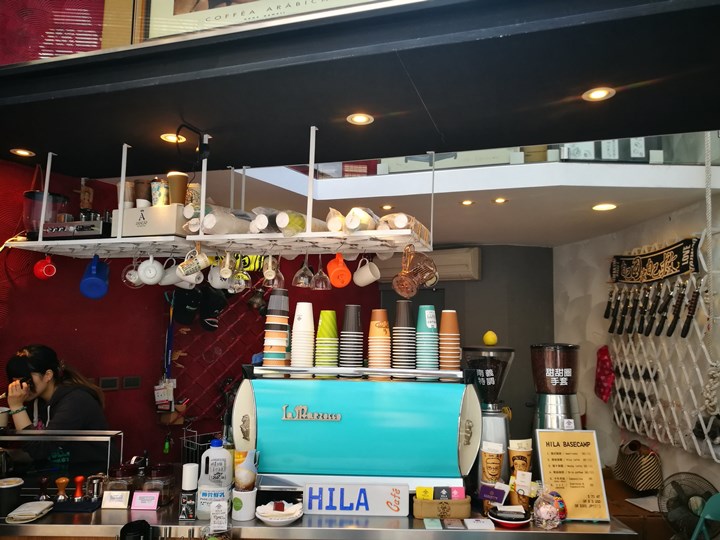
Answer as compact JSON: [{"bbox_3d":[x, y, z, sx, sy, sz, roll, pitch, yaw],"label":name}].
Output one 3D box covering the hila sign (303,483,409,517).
[{"bbox_3d":[-0.013,0.823,2.018,0.372,0.105,0.020,2,-19,-2],"label":"hila sign"}]

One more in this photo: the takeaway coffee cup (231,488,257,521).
[{"bbox_3d":[-0.395,0.813,1.945,0.086,0.088,0.086,2,-7,-2],"label":"takeaway coffee cup"}]

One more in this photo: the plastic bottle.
[{"bbox_3d":[-0.499,0.730,1.978,0.112,0.258,0.105,2,-7,-9],"label":"plastic bottle"}]

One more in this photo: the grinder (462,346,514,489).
[{"bbox_3d":[0.509,0.616,2.275,0.210,0.598,0.360,1,-7,0],"label":"grinder"}]

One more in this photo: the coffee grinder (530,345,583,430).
[{"bbox_3d":[0.818,0.627,2.384,0.210,0.618,0.360,1,-7,0],"label":"coffee grinder"}]

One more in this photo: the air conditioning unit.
[{"bbox_3d":[0.591,-0.025,5.077,0.930,0.270,0.210,-1,-7,23],"label":"air conditioning unit"}]

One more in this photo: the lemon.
[{"bbox_3d":[0.523,0.276,2.250,0.058,0.057,0.060,1,-7,0],"label":"lemon"}]

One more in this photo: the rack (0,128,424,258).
[{"bbox_3d":[-0.625,-0.281,2.414,1.830,0.395,0.400,-1,-7,18],"label":"rack"}]

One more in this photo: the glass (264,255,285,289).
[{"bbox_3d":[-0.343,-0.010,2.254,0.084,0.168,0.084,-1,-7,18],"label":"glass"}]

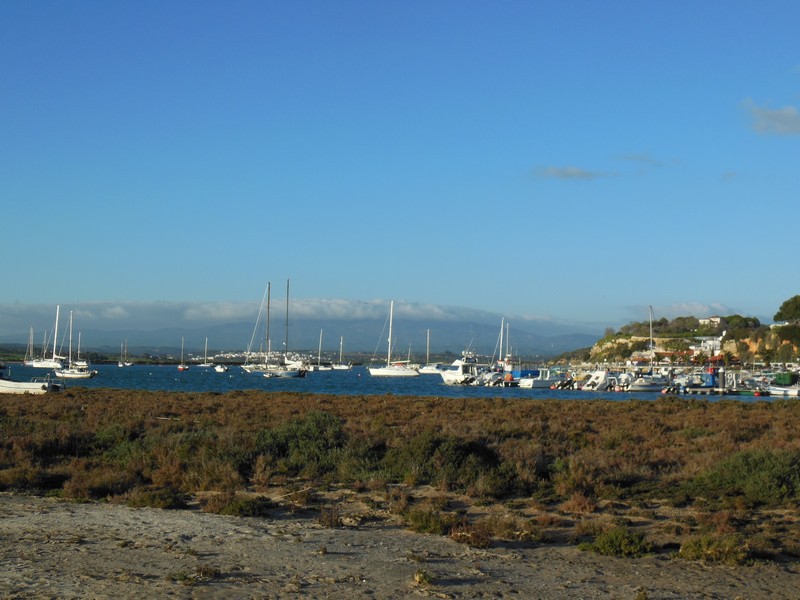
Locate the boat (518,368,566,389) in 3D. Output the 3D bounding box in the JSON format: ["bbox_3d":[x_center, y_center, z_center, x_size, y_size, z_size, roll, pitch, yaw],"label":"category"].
[{"bbox_3d":[15.157,8.271,122.058,5.400,2.150,2.000,2,-4,-33],"label":"boat"}]

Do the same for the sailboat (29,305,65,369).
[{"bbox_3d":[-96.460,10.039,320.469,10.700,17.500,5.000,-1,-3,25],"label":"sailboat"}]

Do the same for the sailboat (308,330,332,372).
[{"bbox_3d":[-22.668,14.143,330.322,8.200,12.000,2.800,-1,-3,28],"label":"sailboat"}]

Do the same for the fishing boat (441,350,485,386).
[{"bbox_3d":[7.157,7.507,128.107,2.800,4.000,7.600,2,-4,-35],"label":"fishing boat"}]

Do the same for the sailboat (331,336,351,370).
[{"bbox_3d":[-17.538,16.019,350.273,7.200,10.200,2.500,-1,-4,29],"label":"sailboat"}]

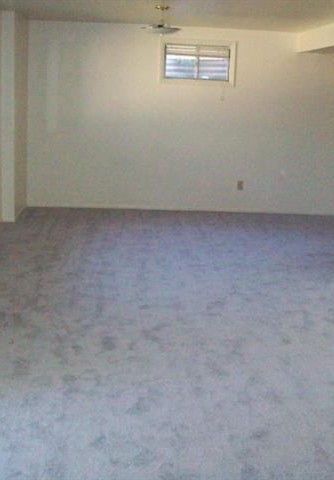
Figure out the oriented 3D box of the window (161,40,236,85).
[{"bbox_3d":[0.386,-2.191,8.249,0.940,0.520,0.090,2,14,-4],"label":"window"}]

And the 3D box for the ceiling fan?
[{"bbox_3d":[-0.049,-1.924,5.824,0.345,0.260,0.345,2,14,-4],"label":"ceiling fan"}]

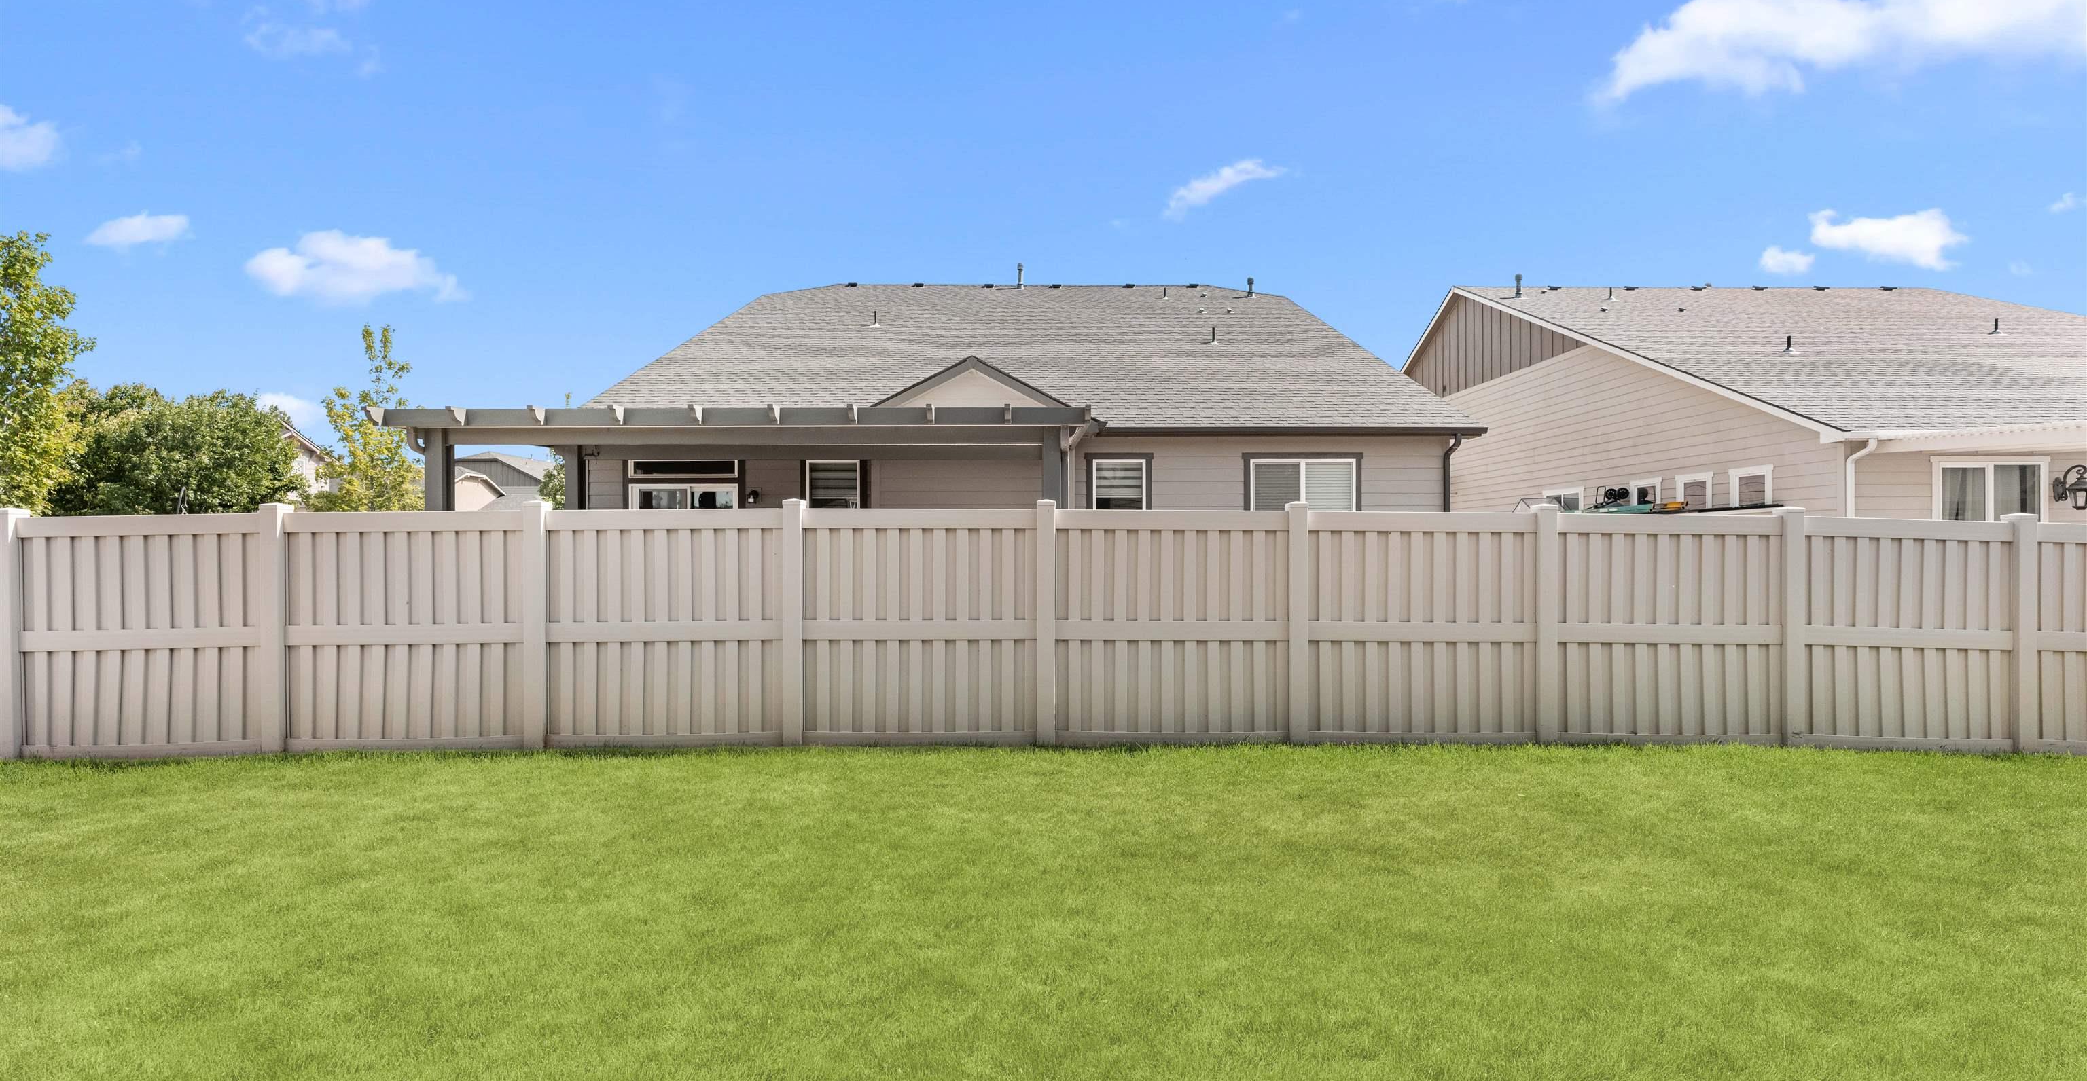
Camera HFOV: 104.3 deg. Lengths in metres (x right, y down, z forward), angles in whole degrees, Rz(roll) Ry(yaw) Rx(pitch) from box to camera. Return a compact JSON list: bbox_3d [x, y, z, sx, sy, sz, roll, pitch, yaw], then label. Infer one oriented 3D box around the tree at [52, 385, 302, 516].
[{"bbox_3d":[-24.600,-1.400,23.000,5.300,6.000,5.300,0,0,0],"label":"tree"}]

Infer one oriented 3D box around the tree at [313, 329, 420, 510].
[{"bbox_3d":[-14.100,-1.450,17.000,2.200,6.100,2.200,0,0,0],"label":"tree"}]

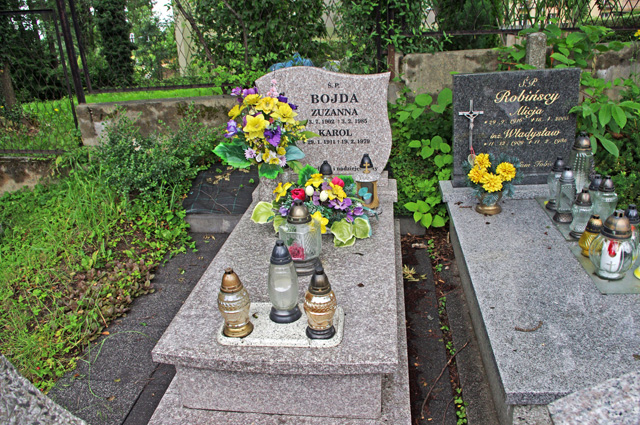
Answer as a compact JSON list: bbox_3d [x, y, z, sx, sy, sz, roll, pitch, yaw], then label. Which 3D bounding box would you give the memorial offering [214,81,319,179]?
[{"bbox_3d":[-0.311,-0.482,2.790,0.600,0.570,0.420,0,20,8],"label":"memorial offering"}]

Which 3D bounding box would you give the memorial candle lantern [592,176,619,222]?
[{"bbox_3d":[1.446,-0.056,2.420,0.120,0.260,0.120,0,21,8],"label":"memorial candle lantern"}]

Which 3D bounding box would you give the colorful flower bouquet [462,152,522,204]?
[{"bbox_3d":[0.912,-0.186,2.559,0.290,0.260,0.230,0,23,8],"label":"colorful flower bouquet"}]

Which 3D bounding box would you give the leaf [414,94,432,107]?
[{"bbox_3d":[0.702,-0.759,3.250,0.120,0.080,0.060,-1,20,9],"label":"leaf"}]

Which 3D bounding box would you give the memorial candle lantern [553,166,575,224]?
[{"bbox_3d":[1.288,-0.095,2.500,0.096,0.290,0.096,0,21,8],"label":"memorial candle lantern"}]

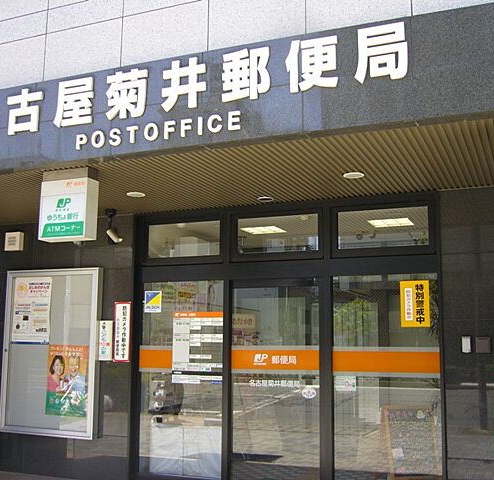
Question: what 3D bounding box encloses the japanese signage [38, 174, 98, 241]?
[{"bbox_3d":[-1.390,-0.224,5.069,0.432,0.462,0.146,-3,-9,22],"label":"japanese signage"}]

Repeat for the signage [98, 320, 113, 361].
[{"bbox_3d":[-1.478,1.060,6.797,0.167,0.409,0.010,-3,-9,22],"label":"signage"}]

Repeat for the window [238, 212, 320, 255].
[{"bbox_3d":[0.292,-0.053,6.265,0.828,0.355,0.050,-3,-9,22],"label":"window"}]

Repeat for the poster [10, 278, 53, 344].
[{"bbox_3d":[-2.387,0.789,7.195,0.512,0.735,0.010,-3,-9,22],"label":"poster"}]

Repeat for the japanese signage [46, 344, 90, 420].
[{"bbox_3d":[-1.907,1.497,6.886,0.516,0.739,0.010,-3,-9,22],"label":"japanese signage"}]

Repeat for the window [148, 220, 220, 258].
[{"bbox_3d":[-0.650,0.002,6.649,0.836,0.357,0.050,-3,-9,22],"label":"window"}]

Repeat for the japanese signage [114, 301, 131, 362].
[{"bbox_3d":[-1.298,0.962,6.748,0.205,0.614,0.010,-3,-9,22],"label":"japanese signage"}]

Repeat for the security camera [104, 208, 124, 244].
[{"bbox_3d":[-1.355,-0.133,6.602,0.220,0.360,0.130,-6,-11,36],"label":"security camera"}]

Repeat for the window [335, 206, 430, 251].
[{"bbox_3d":[1.230,-0.102,5.882,0.814,0.358,0.050,-3,-9,22],"label":"window"}]

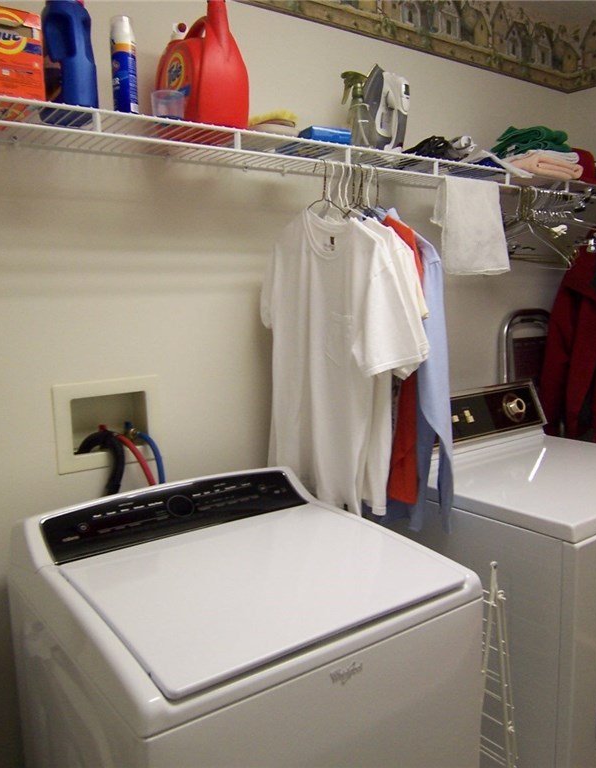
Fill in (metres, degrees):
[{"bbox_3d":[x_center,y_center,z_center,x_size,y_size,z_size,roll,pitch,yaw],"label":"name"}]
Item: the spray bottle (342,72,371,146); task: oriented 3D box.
[{"bbox_3d":[0.142,-0.665,1.681,0.100,0.200,0.062,-7,10,-35],"label":"spray bottle"}]

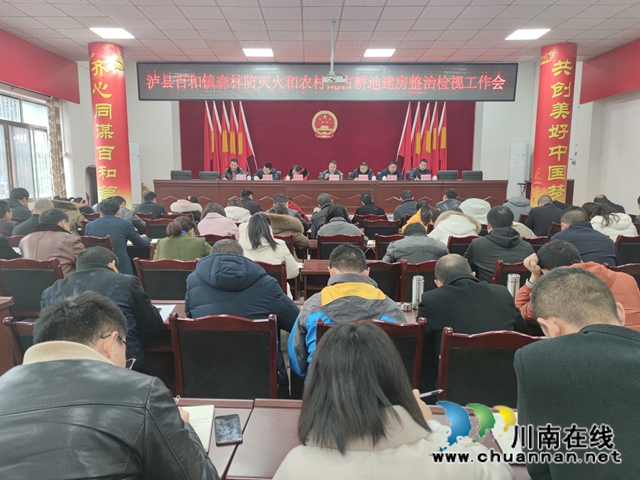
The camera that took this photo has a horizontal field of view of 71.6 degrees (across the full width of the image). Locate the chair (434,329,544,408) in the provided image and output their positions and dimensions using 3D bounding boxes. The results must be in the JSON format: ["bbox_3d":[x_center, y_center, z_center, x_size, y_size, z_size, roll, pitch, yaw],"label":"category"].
[{"bbox_3d":[0.728,0.780,2.109,0.460,0.950,0.540,0,9,2],"label":"chair"}]

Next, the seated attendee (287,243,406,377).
[{"bbox_3d":[0.126,0.584,2.292,0.580,1.174,0.750,0,8,0],"label":"seated attendee"}]

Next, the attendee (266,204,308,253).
[{"bbox_3d":[-0.370,0.220,4.806,0.540,1.220,0.760,0,9,0],"label":"attendee"}]

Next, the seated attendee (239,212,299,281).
[{"bbox_3d":[-0.382,0.388,3.502,0.520,1.218,0.750,0,8,0],"label":"seated attendee"}]

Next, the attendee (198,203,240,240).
[{"bbox_3d":[-1.011,0.248,4.642,0.470,1.270,0.750,0,8,-1],"label":"attendee"}]

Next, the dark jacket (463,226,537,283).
[{"bbox_3d":[1.349,0.232,3.433,0.560,0.700,0.460,0,9,-1],"label":"dark jacket"}]

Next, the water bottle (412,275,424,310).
[{"bbox_3d":[0.586,0.304,2.638,0.069,0.214,0.069,0,8,-1],"label":"water bottle"}]

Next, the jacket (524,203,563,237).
[{"bbox_3d":[2.895,-0.132,5.773,0.530,0.680,0.450,0,8,-1],"label":"jacket"}]

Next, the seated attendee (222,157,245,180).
[{"bbox_3d":[-1.712,-0.978,8.837,0.540,1.270,0.750,0,8,0],"label":"seated attendee"}]

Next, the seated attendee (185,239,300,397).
[{"bbox_3d":[-0.380,0.598,2.355,0.570,1.200,0.760,0,9,3],"label":"seated attendee"}]

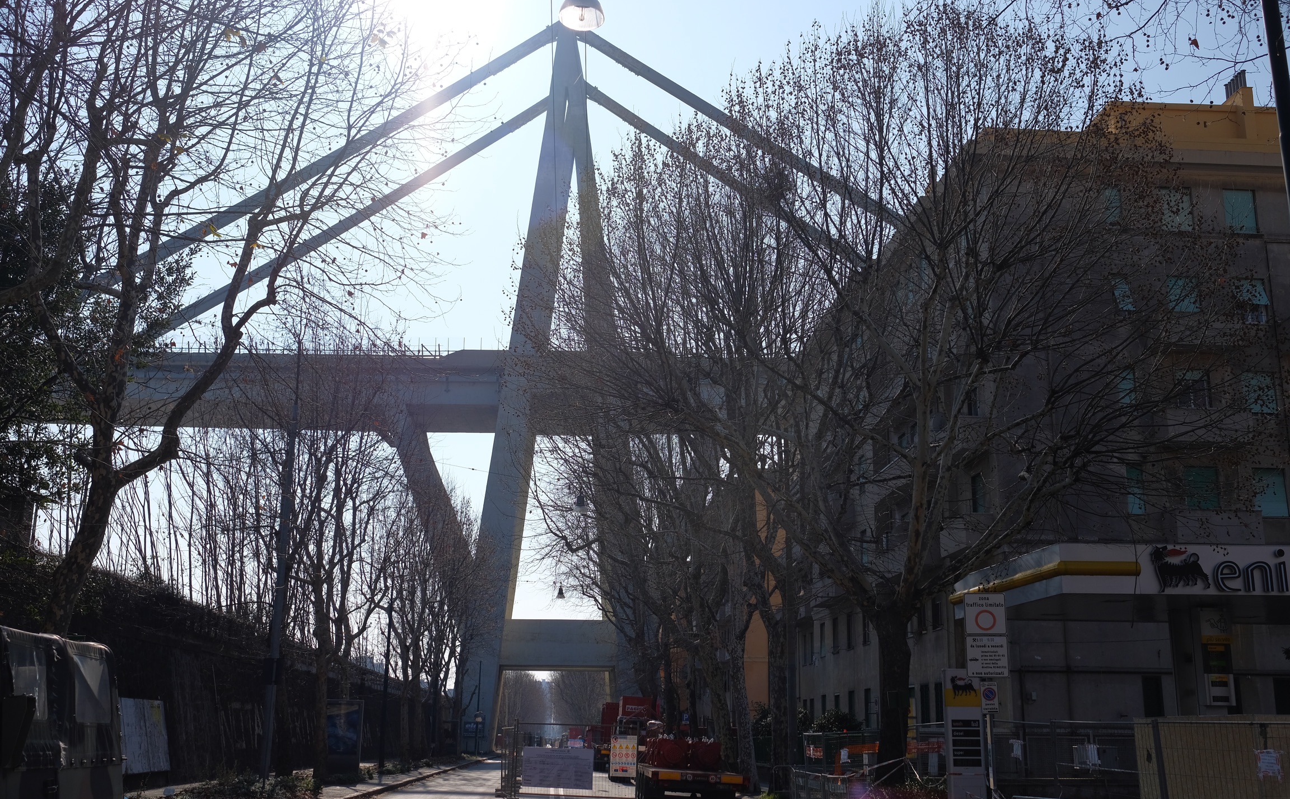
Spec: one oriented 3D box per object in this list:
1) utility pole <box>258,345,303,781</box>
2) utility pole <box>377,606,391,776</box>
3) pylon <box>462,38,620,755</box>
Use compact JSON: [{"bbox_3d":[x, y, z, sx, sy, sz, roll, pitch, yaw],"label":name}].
[{"bbox_3d":[-10.963,4.775,37.987,0.320,13.461,0.320,1,-15,-1],"label":"utility pole"},{"bbox_3d":[-11.711,12.970,56.942,0.220,7.480,0.220,1,-15,-1],"label":"utility pole"},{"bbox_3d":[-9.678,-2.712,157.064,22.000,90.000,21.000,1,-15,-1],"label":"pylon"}]

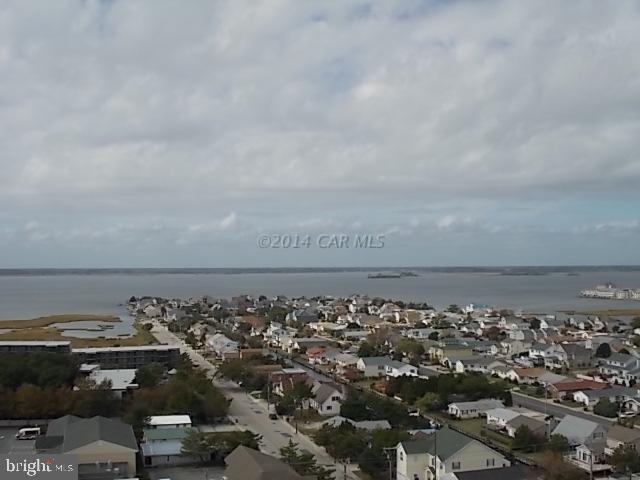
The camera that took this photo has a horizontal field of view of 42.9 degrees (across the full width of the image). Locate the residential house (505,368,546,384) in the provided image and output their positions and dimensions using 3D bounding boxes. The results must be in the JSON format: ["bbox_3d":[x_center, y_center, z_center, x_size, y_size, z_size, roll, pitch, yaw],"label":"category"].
[{"bbox_3d":[71.540,46.900,282.310,11.000,5.100,8.500,0,-2,-18],"label":"residential house"}]

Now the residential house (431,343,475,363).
[{"bbox_3d":[54.890,47.380,338.330,13.300,8.000,9.000,0,-2,-18],"label":"residential house"}]

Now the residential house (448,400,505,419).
[{"bbox_3d":[45.043,48.111,233.990,14.300,4.300,7.500,0,-2,-15],"label":"residential house"}]

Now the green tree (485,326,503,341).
[{"bbox_3d":[91.770,50.100,432.520,9.500,8.400,9.500,0,-2,0],"label":"green tree"}]

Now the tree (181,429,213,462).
[{"bbox_3d":[-27.090,45.029,178.426,7.000,7.700,6.790,0,-2,0],"label":"tree"}]

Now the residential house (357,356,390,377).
[{"bbox_3d":[20.020,47.180,303.960,10.000,6.500,8.000,0,-2,-18],"label":"residential house"}]

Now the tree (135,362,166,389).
[{"bbox_3d":[-56.740,45.400,272.750,10.000,8.800,10.000,0,-2,0],"label":"tree"}]

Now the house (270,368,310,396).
[{"bbox_3d":[-10.066,47.255,268.750,12.020,7.130,9.280,0,-2,-17],"label":"house"}]

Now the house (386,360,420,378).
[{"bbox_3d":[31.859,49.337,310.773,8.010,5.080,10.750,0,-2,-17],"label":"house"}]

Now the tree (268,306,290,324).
[{"bbox_3d":[-28.803,53.737,578.545,14.170,12.220,13.190,0,-2,-3],"label":"tree"}]

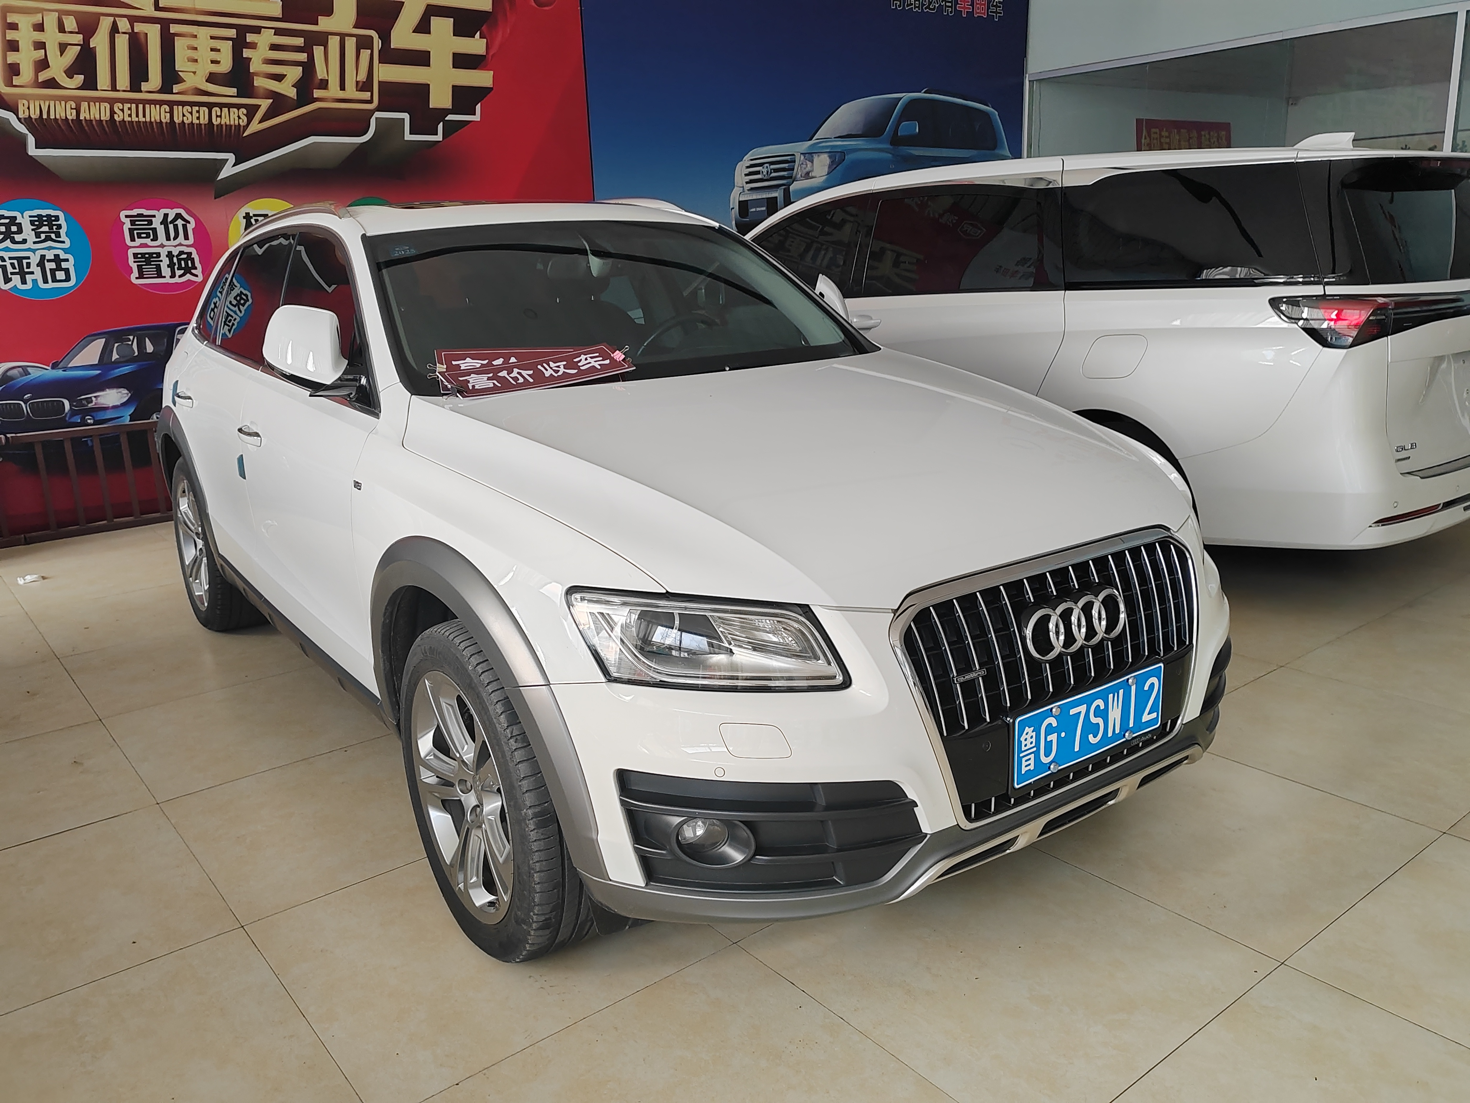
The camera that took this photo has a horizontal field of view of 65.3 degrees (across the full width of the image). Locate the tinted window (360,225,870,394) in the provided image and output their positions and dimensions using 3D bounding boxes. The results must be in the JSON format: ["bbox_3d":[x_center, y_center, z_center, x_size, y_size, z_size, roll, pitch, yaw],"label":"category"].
[{"bbox_3d":[-0.328,-0.716,3.339,1.480,0.140,0.860,-12,52,-33],"label":"tinted window"}]

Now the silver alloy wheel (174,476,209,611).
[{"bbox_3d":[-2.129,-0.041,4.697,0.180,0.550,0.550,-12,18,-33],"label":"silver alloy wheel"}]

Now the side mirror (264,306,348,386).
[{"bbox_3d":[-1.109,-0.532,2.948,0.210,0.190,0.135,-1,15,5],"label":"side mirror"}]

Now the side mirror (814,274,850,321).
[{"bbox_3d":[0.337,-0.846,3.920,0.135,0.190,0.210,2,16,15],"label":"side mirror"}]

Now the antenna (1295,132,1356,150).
[{"bbox_3d":[2.539,-1.762,4.936,0.250,0.090,0.080,4,16,23],"label":"antenna"}]

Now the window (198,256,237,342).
[{"bbox_3d":[-1.971,-0.958,4.366,0.070,0.350,0.470,12,4,-37],"label":"window"}]

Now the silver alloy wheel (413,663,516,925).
[{"bbox_3d":[-0.512,0.500,2.467,0.180,0.550,0.550,-12,18,-33],"label":"silver alloy wheel"}]

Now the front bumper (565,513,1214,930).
[{"bbox_3d":[0.554,0.276,2.349,1.860,0.660,0.470,-12,18,-33],"label":"front bumper"}]

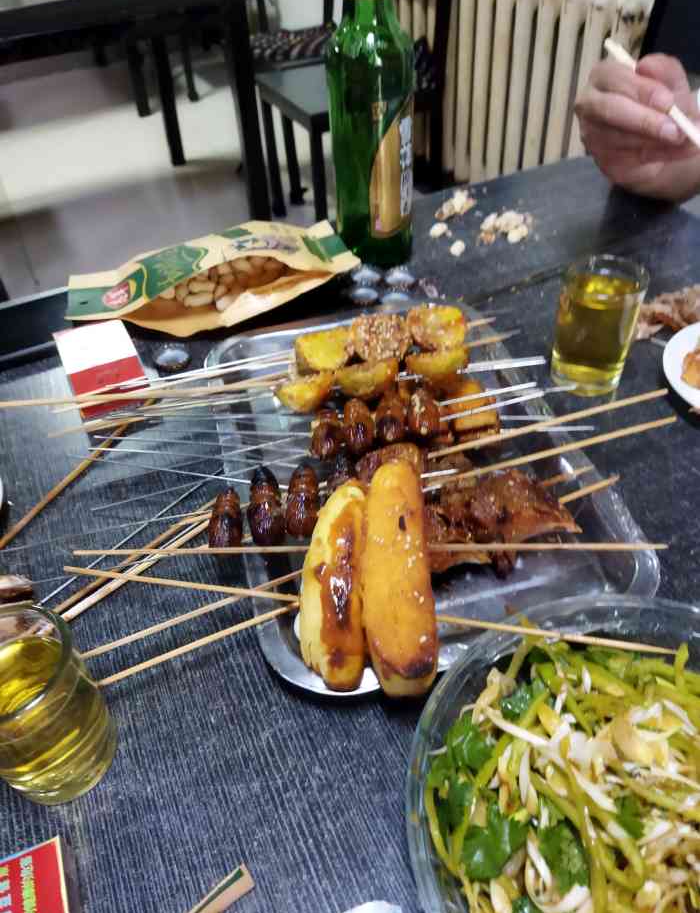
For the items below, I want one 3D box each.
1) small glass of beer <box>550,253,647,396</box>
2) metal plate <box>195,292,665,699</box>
[{"bbox_3d":[0.179,-0.094,0.531,0.057,0.086,0.057,-2,44,2],"label":"small glass of beer"},{"bbox_3d":[0.031,0.000,0.496,0.225,0.022,0.332,-13,45,-9],"label":"metal plate"}]

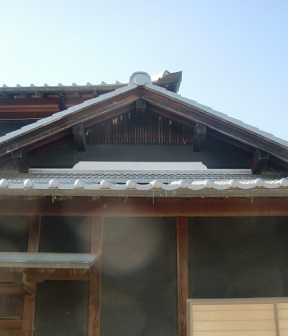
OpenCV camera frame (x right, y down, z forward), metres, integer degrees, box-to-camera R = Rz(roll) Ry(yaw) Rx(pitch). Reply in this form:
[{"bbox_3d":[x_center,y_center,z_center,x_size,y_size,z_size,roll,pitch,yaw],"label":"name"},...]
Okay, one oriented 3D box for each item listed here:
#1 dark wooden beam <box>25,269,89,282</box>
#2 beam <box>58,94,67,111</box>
[{"bbox_3d":[-0.935,1.165,5.340,0.700,0.150,0.110,0,-21,0],"label":"dark wooden beam"},{"bbox_3d":[-1.550,-1.170,9.530,0.120,0.190,0.550,0,-21,0],"label":"beam"}]

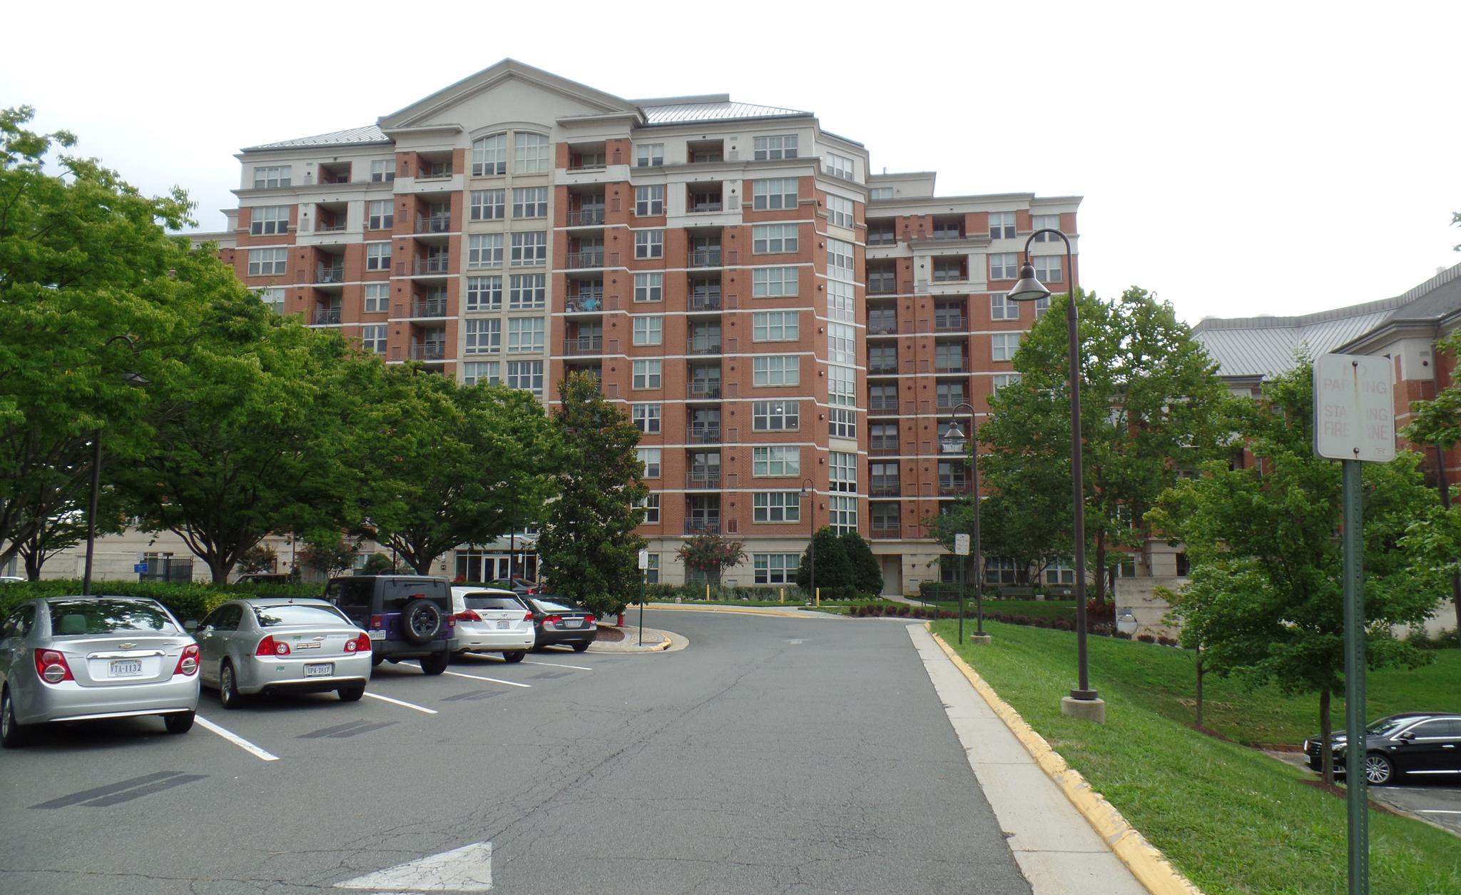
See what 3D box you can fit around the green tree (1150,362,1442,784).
[{"bbox_3d":[10.678,2.232,18.265,5.517,7.860,5.300,0,-7,0],"label":"green tree"}]

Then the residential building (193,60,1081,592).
[{"bbox_3d":[-9.053,-7.256,75.461,70.000,36.700,25.000,-1,-7,8],"label":"residential building"}]

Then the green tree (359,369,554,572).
[{"bbox_3d":[-7.752,1.442,26.029,6.400,7.400,6.200,0,-7,0],"label":"green tree"}]

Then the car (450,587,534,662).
[{"bbox_3d":[-5.950,3.746,20.792,1.900,1.610,4.750,6,-9,-39],"label":"car"}]

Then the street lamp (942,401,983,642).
[{"bbox_3d":[5.479,1.726,22.799,0.927,5.639,0.500,-1,-7,9],"label":"street lamp"}]

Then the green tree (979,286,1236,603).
[{"bbox_3d":[18.104,-0.270,46.416,12.325,15.357,11.000,0,-7,0],"label":"green tree"}]

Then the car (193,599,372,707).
[{"bbox_3d":[-6.880,3.024,14.885,1.790,1.450,4.850,5,-9,-36],"label":"car"}]

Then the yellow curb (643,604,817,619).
[{"bbox_3d":[-0.117,7.051,41.528,1.000,0.180,12.088,6,-9,-39],"label":"yellow curb"}]

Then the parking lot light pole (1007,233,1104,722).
[{"bbox_3d":[3.734,0.237,11.245,0.935,5.642,0.500,-1,-7,9],"label":"parking lot light pole"}]

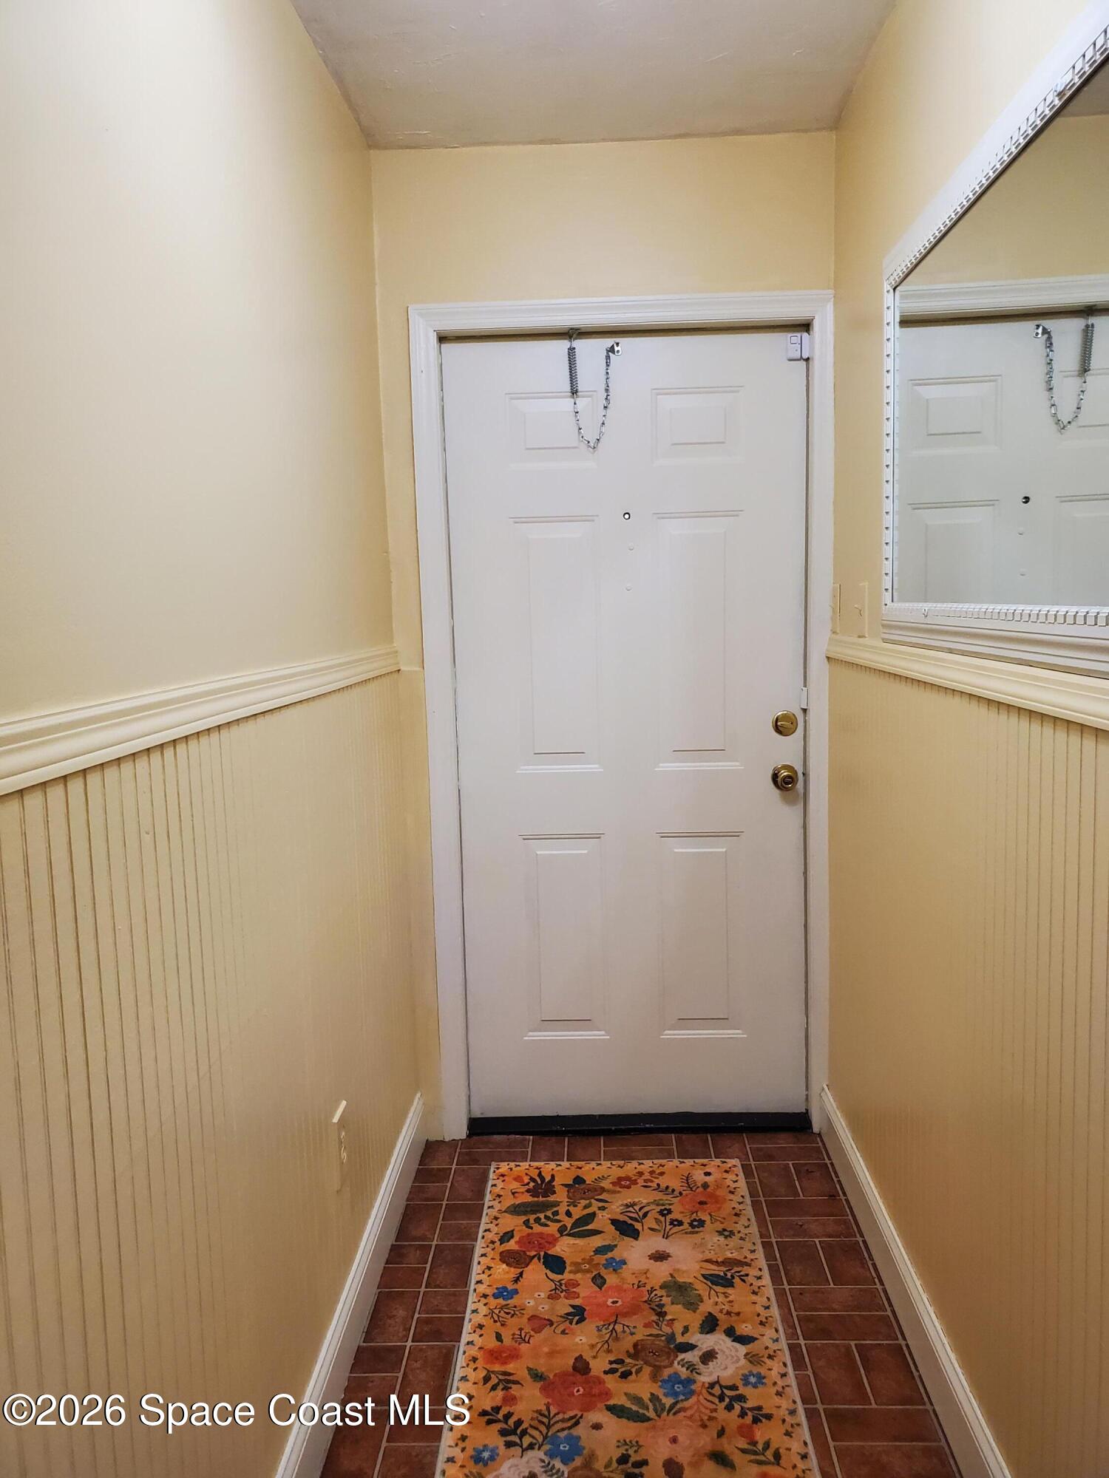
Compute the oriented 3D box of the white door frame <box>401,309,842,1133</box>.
[{"bbox_3d":[0.192,-0.011,2.896,1.029,2.148,0.125,-1,7,2],"label":"white door frame"}]

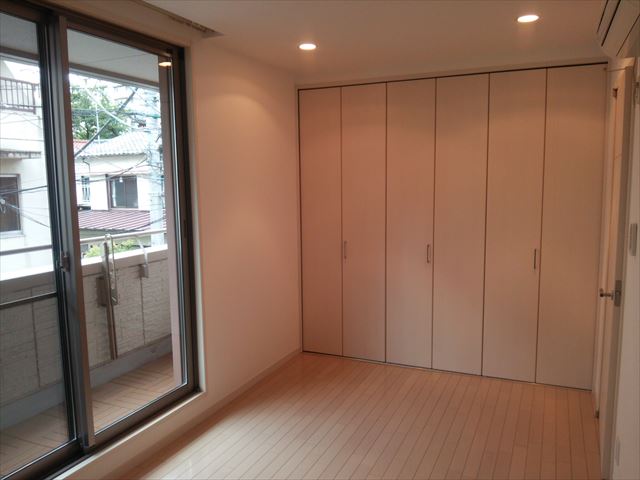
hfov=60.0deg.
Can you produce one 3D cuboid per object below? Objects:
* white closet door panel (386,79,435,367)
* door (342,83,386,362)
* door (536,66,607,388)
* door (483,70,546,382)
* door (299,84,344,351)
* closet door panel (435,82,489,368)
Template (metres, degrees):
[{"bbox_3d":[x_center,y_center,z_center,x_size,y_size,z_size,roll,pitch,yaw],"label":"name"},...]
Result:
[{"bbox_3d":[0.732,-0.105,4.462,0.389,2.300,0.040,2,7,23],"label":"white closet door panel"},{"bbox_3d":[0.373,-0.119,4.613,0.389,2.300,0.040,2,7,23],"label":"door"},{"bbox_3d":[1.805,-0.065,4.010,0.389,2.300,0.040,2,7,23],"label":"door"},{"bbox_3d":[1.447,-0.079,4.161,0.389,2.300,0.040,2,7,23],"label":"door"},{"bbox_3d":[0.016,-0.132,4.763,0.389,2.300,0.040,2,7,23],"label":"door"},{"bbox_3d":[1.089,-0.092,4.311,0.389,2.300,0.040,2,7,23],"label":"closet door panel"}]

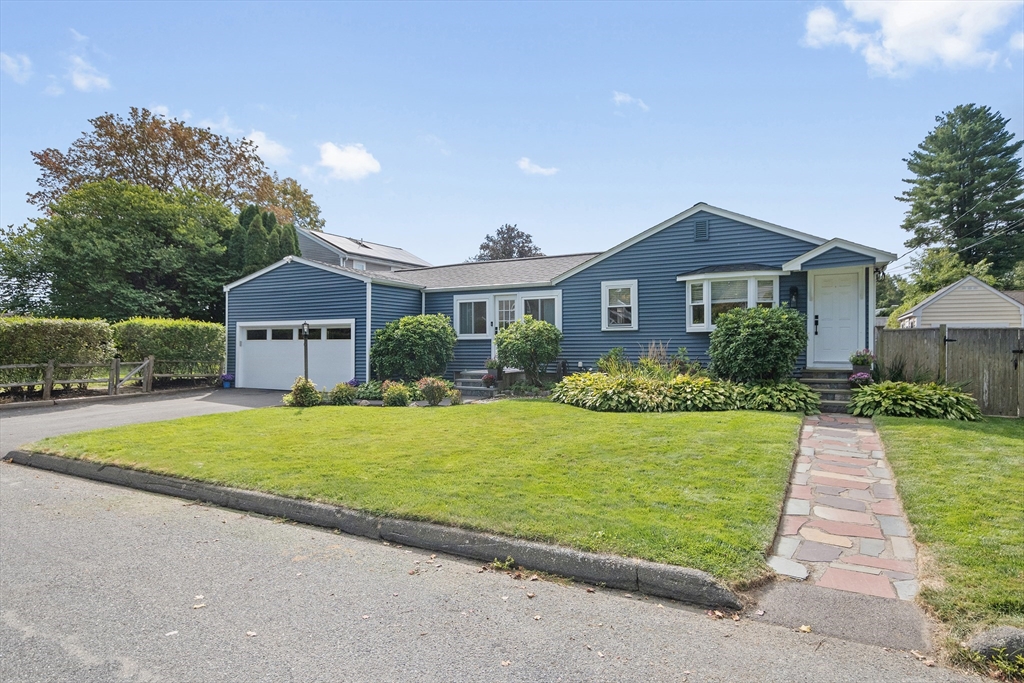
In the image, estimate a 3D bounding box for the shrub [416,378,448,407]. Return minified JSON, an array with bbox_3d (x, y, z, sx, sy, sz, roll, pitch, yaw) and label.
[{"bbox_3d":[-1.896,1.182,14.236,0.750,0.690,0.680,0,-1,27],"label":"shrub"}]

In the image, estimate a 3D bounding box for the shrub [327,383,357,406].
[{"bbox_3d":[-4.081,1.247,14.285,0.700,0.550,0.650,0,-1,0],"label":"shrub"}]

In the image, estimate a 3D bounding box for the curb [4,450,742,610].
[{"bbox_3d":[-2.804,1.664,6.345,9.830,0.180,0.270,1,0,27],"label":"curb"}]

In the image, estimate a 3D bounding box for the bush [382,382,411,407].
[{"bbox_3d":[-2.745,1.251,14.185,0.650,0.550,0.620,0,-1,0],"label":"bush"}]

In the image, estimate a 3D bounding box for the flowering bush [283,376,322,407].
[{"bbox_3d":[-4.997,1.172,14.236,0.920,0.700,0.850,0,-1,27],"label":"flowering bush"}]

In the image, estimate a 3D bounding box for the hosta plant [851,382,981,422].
[{"bbox_3d":[8.137,1.183,12.214,2.250,0.680,1.100,0,-1,27],"label":"hosta plant"}]

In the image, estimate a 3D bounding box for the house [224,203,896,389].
[{"bbox_3d":[1.230,-0.963,20.211,19.000,5.050,11.000,0,-1,27],"label":"house"}]

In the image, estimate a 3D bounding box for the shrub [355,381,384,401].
[{"bbox_3d":[-3.747,1.268,15.585,0.750,0.500,0.700,0,-1,0],"label":"shrub"}]

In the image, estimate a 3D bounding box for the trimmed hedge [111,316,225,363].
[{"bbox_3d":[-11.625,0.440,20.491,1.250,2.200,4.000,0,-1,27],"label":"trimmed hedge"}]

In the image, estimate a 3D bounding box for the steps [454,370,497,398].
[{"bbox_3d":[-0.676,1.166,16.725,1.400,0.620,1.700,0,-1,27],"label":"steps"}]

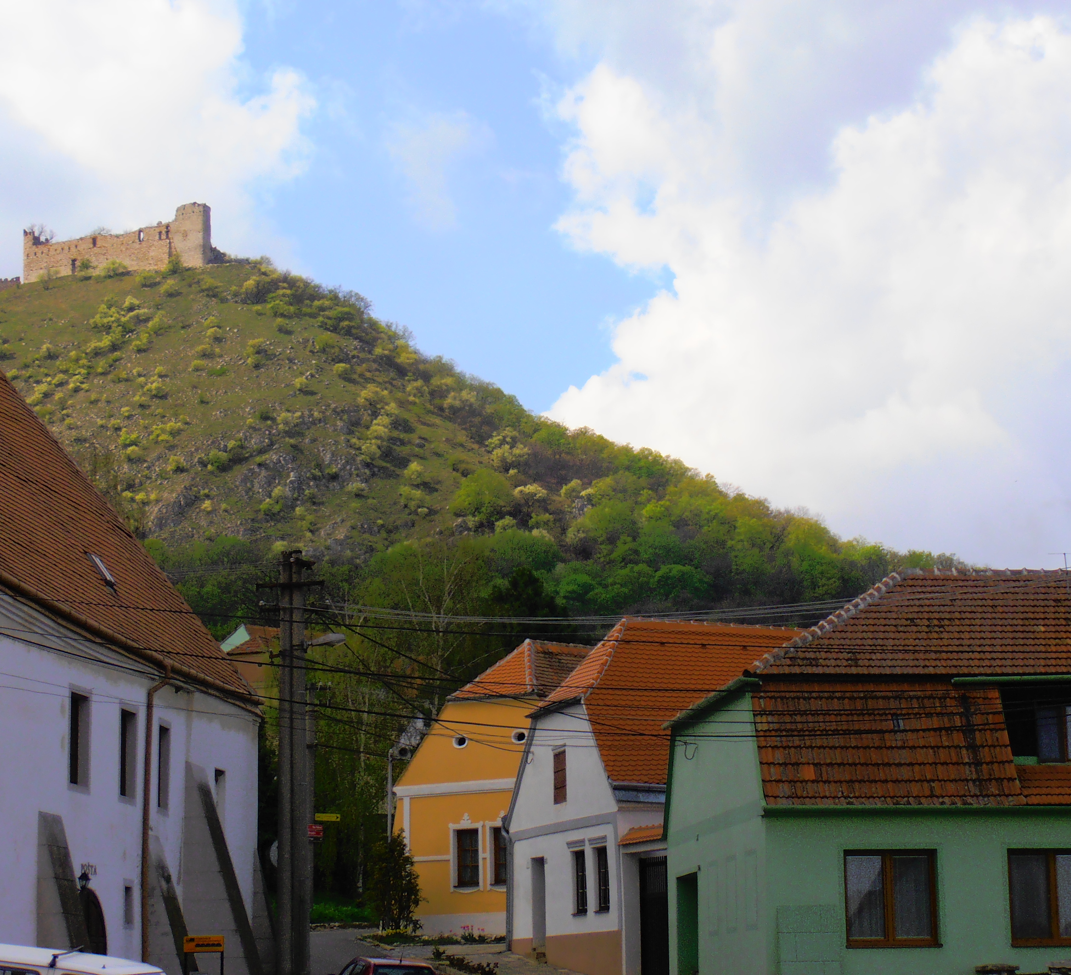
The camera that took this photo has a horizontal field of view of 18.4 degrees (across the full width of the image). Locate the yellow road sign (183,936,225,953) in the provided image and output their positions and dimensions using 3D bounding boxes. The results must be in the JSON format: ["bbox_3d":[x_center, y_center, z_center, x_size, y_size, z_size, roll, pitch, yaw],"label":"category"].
[{"bbox_3d":[-4.608,6.361,46.000,0.570,0.240,0.040,-1,-9,2],"label":"yellow road sign"}]

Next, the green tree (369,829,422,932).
[{"bbox_3d":[-3.372,9.455,79.500,1.300,2.450,1.300,-1,-9,0],"label":"green tree"}]

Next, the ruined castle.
[{"bbox_3d":[-107.744,-63.494,852.000,46.000,18.500,22.000,-1,-9,3],"label":"ruined castle"}]

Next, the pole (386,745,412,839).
[{"bbox_3d":[-3.402,8.707,82.000,0.600,4.600,0.350,-1,-9,0],"label":"pole"}]

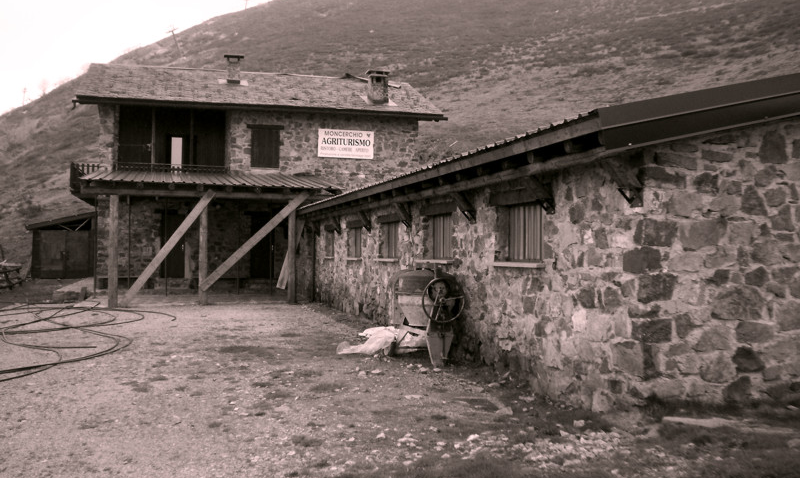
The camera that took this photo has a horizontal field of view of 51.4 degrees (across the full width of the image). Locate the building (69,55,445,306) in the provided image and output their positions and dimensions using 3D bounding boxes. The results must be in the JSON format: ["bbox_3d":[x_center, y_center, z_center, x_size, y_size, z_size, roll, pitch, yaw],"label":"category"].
[{"bbox_3d":[-5.109,-2.366,30.462,12.450,8.950,13.000,1,-1,-15],"label":"building"}]

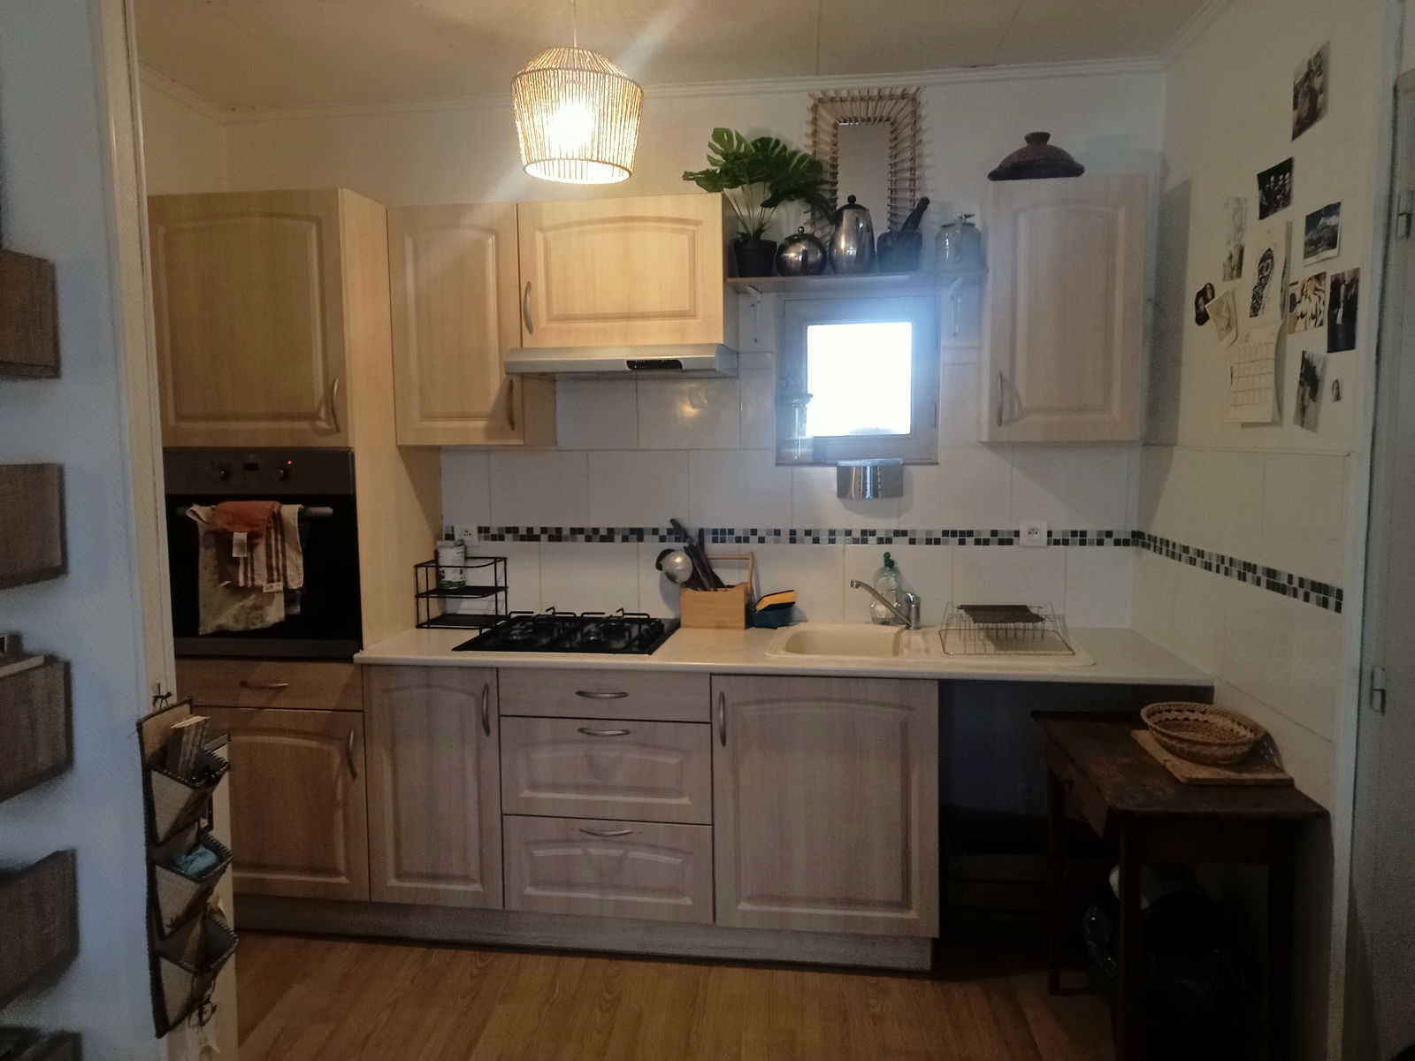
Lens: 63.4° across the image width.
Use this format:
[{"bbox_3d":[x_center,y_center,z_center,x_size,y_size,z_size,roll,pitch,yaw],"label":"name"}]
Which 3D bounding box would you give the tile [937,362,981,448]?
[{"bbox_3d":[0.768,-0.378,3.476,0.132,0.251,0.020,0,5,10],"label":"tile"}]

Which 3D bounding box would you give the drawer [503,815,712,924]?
[{"bbox_3d":[-0.242,0.921,3.401,0.600,0.276,0.482,0,5,10],"label":"drawer"}]

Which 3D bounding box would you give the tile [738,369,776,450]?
[{"bbox_3d":[0.159,-0.383,3.601,0.108,0.249,0.010,0,6,10],"label":"tile"}]

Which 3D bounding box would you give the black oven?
[{"bbox_3d":[-1.239,0.041,3.493,0.596,0.591,0.560,0,5,9],"label":"black oven"}]

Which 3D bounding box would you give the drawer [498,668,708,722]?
[{"bbox_3d":[-0.247,0.432,3.357,0.600,0.140,0.482,0,5,10],"label":"drawer"}]

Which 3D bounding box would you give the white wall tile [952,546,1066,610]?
[{"bbox_3d":[0.922,0.172,3.498,0.332,0.251,0.020,0,5,10],"label":"white wall tile"}]

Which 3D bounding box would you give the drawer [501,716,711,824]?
[{"bbox_3d":[-0.244,0.638,3.375,0.595,0.282,0.510,0,5,9],"label":"drawer"}]

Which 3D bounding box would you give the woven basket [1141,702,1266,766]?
[{"bbox_3d":[1.120,0.464,2.583,0.250,0.074,0.364,0,5,9],"label":"woven basket"}]

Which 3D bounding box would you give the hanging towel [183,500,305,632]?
[{"bbox_3d":[-1.286,0.107,3.204,0.343,0.367,0.085,0,5,9],"label":"hanging towel"}]

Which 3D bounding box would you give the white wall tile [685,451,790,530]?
[{"bbox_3d":[0.105,-0.130,3.593,0.330,0.251,0.010,0,5,10],"label":"white wall tile"}]

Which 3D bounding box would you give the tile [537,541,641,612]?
[{"bbox_3d":[-0.385,0.161,3.751,0.330,0.241,0.010,0,6,10],"label":"tile"}]

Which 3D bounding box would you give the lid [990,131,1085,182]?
[{"bbox_3d":[0.926,-1.045,3.217,0.264,0.144,0.264,0,6,10],"label":"lid"}]

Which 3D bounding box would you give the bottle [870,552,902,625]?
[{"bbox_3d":[0.549,0.177,3.499,0.097,0.225,0.065,0,5,10],"label":"bottle"}]

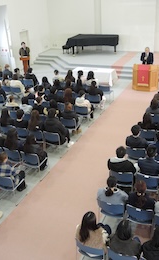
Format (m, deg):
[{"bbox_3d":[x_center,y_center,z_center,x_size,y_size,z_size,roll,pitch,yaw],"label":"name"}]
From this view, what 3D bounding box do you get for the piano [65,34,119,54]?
[{"bbox_3d":[0.881,-5.122,17.130,2.850,1.030,1.530,9,30,25],"label":"piano"}]

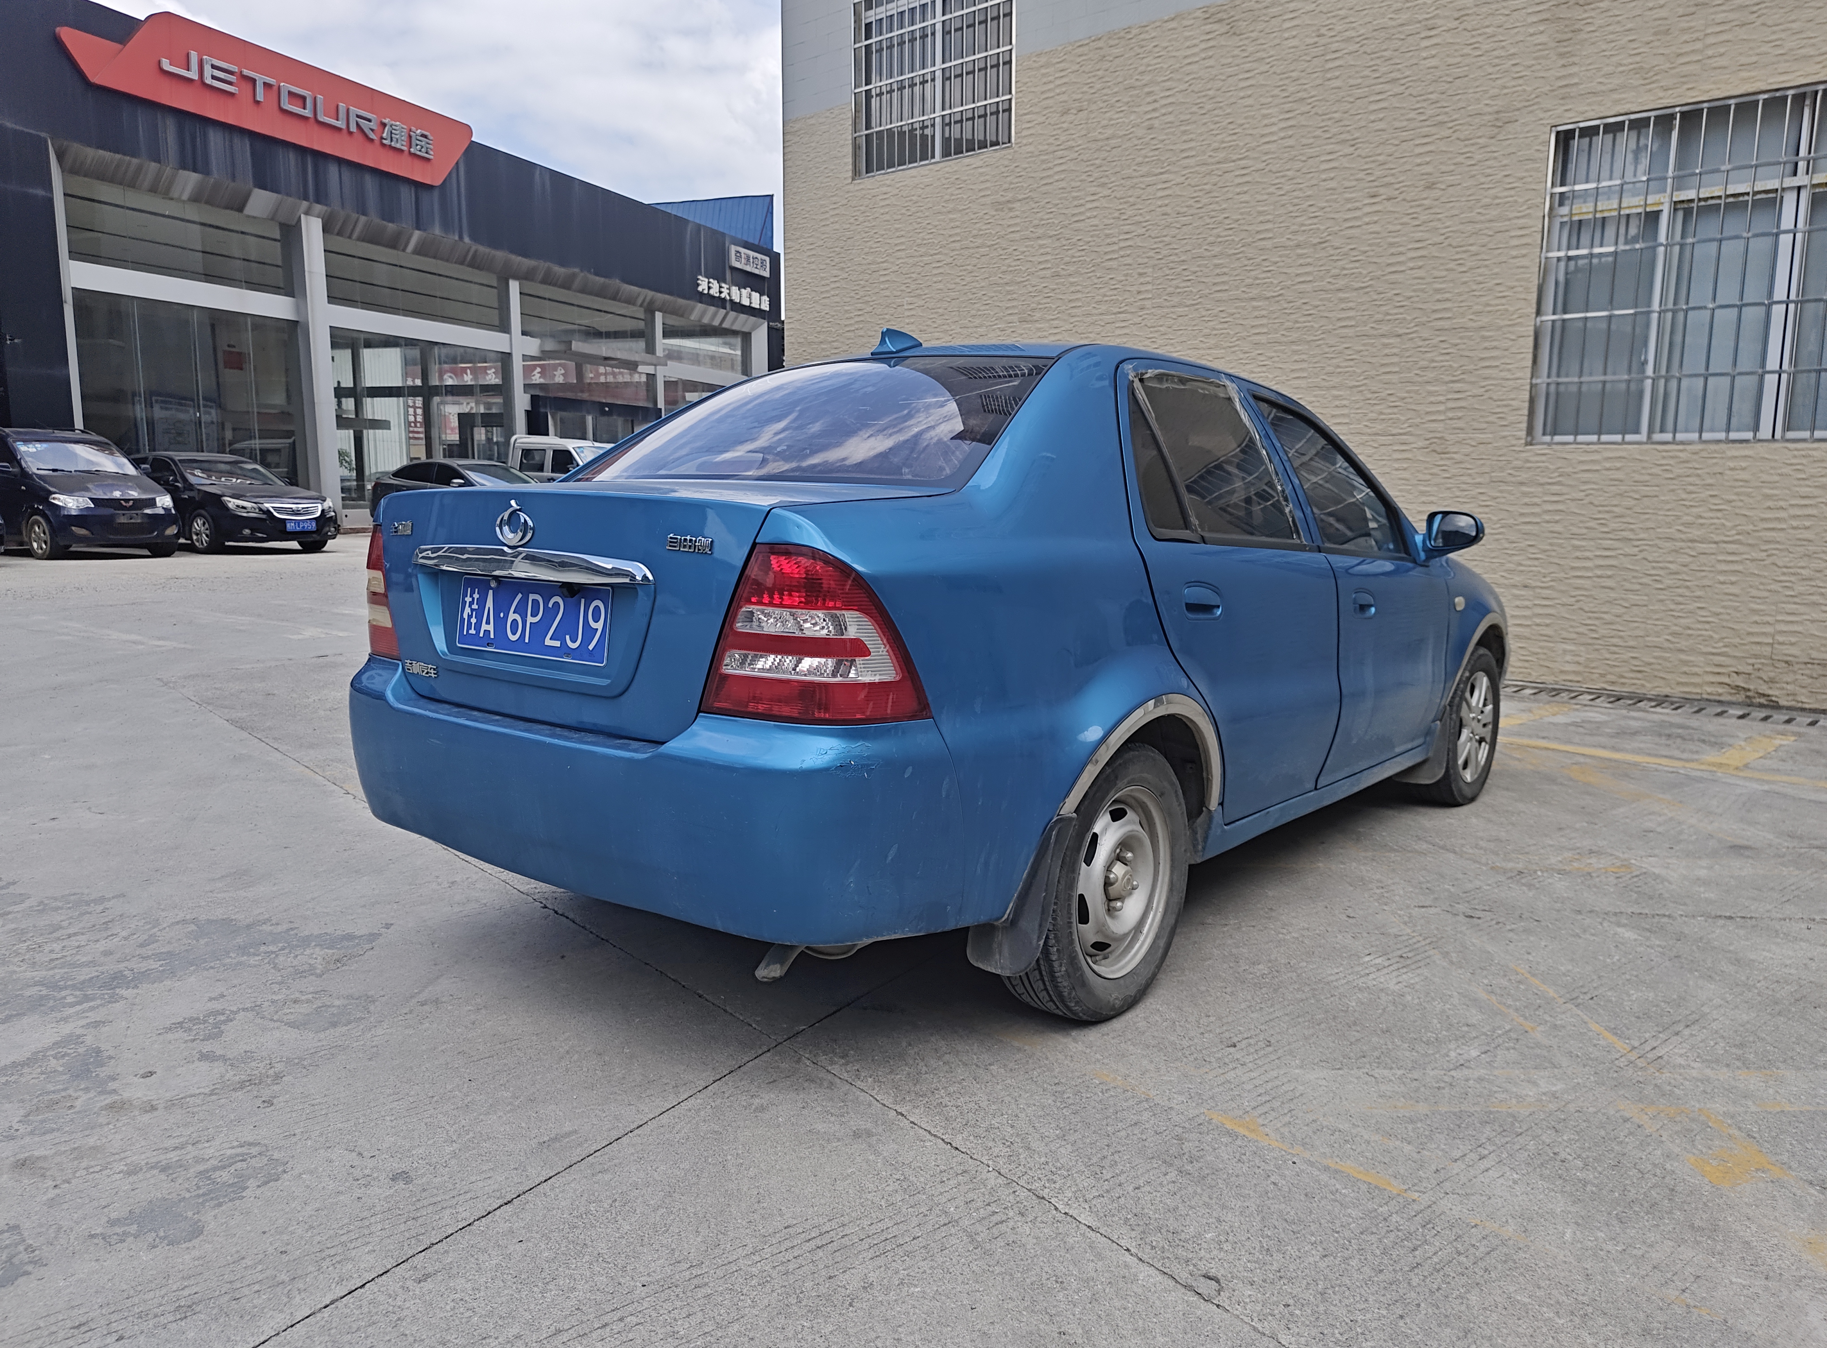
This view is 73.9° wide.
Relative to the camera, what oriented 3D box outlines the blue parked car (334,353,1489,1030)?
[{"bbox_3d":[0.555,-0.230,3.690,1.690,1.440,4.150,7,10,38],"label":"blue parked car"}]

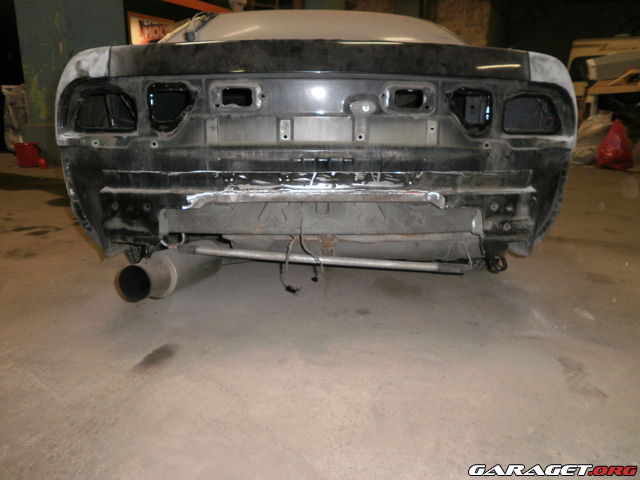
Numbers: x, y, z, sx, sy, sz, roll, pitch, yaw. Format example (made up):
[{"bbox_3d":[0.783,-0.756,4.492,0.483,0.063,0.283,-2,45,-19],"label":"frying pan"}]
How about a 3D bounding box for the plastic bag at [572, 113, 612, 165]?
[{"bbox_3d":[3.423,-1.283,6.084,0.560,0.600,0.480,9,18,28],"label":"plastic bag"}]

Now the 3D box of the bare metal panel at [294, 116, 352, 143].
[{"bbox_3d":[0.011,-0.329,1.435,0.173,0.077,0.020,0,16,-1],"label":"bare metal panel"}]

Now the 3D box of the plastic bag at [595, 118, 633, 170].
[{"bbox_3d":[3.418,-1.111,5.561,0.400,0.560,0.380,10,19,30],"label":"plastic bag"}]

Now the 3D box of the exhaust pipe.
[{"bbox_3d":[-0.540,0.106,1.776,0.164,0.164,0.580,2,6,8],"label":"exhaust pipe"}]

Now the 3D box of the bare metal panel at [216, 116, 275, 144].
[{"bbox_3d":[-0.218,-0.325,1.434,0.179,0.085,0.020,0,16,-1],"label":"bare metal panel"}]

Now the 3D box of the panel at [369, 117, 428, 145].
[{"bbox_3d":[0.236,-0.326,1.439,0.181,0.086,0.020,0,16,-1],"label":"panel"}]

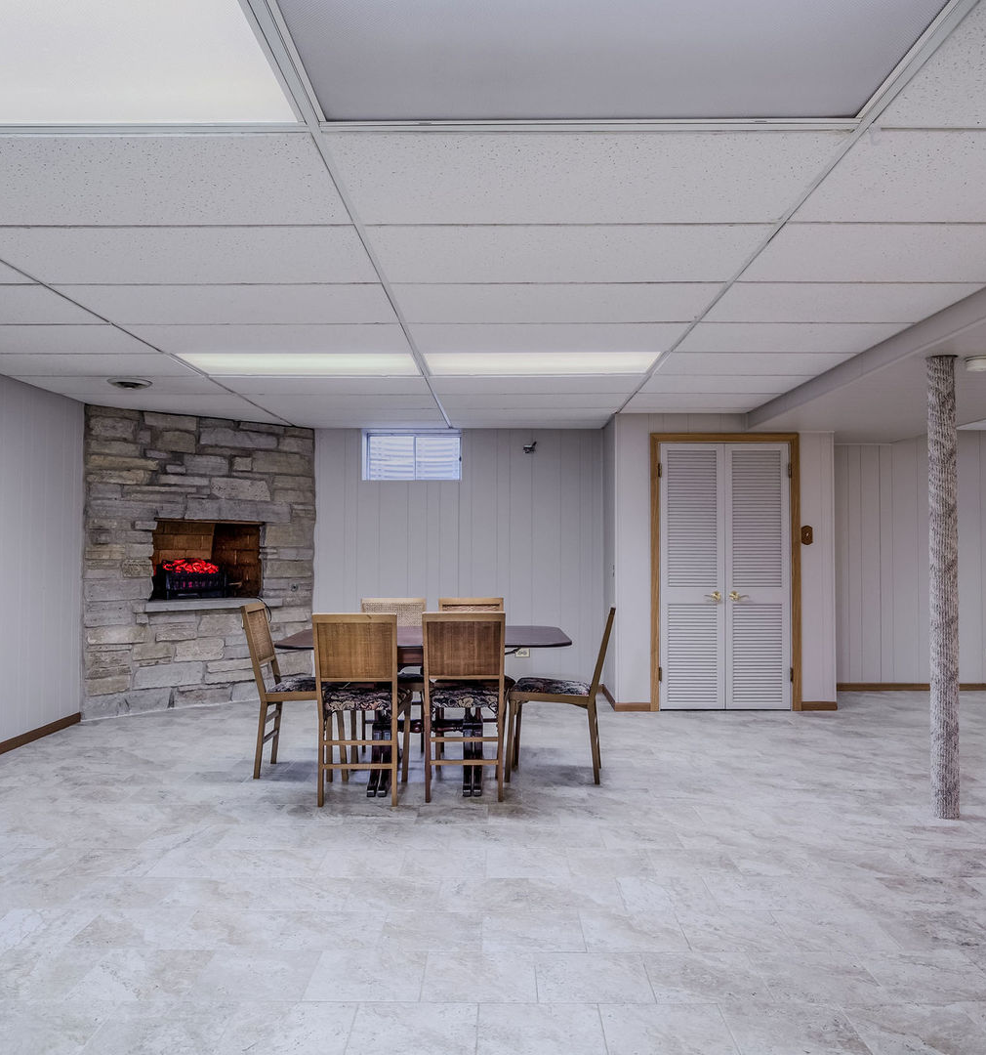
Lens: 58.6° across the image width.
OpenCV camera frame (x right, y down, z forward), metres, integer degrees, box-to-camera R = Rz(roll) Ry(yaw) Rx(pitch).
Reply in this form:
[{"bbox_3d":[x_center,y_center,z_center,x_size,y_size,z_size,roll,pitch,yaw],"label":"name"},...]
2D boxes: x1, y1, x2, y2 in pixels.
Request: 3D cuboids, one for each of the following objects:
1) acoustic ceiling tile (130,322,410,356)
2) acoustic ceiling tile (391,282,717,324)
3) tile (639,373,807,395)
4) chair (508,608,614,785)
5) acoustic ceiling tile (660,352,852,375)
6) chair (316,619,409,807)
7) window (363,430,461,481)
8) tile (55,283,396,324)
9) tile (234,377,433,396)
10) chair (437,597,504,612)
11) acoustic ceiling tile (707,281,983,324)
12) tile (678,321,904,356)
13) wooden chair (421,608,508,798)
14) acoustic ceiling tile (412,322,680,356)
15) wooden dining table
[{"bbox_3d":[-1.034,-0.908,4.211,1.282,0.020,0.595,0,-1,1],"label":"acoustic ceiling tile"},{"bbox_3d":[0.237,-0.893,3.492,1.241,0.020,0.578,0,-1,1],"label":"acoustic ceiling tile"},{"bbox_3d":[1.357,-0.853,5.234,0.925,0.020,0.578,0,-1,1],"label":"tile"},{"bbox_3d":[0.358,0.850,4.607,0.547,0.881,0.418,0,-1,8],"label":"chair"},{"bbox_3d":[1.383,-0.891,4.788,0.925,0.020,0.595,0,-1,1],"label":"acoustic ceiling tile"},{"bbox_3d":[-0.613,0.835,4.184,0.421,0.882,0.530,0,-1,-2],"label":"chair"},{"bbox_3d":[-0.671,-0.595,7.312,0.802,0.416,0.120,0,-1,1],"label":"window"},{"bbox_3d":[-1.019,-0.895,3.508,1.241,0.020,0.578,0,-1,1],"label":"tile"},{"bbox_3d":[-0.996,-0.856,5.266,1.241,0.020,0.578,0,-1,1],"label":"tile"},{"bbox_3d":[-0.124,0.852,4.873,0.421,0.882,0.530,0,-1,-2],"label":"chair"},{"bbox_3d":[1.369,-0.915,3.575,0.925,0.020,0.595,0,-1,1],"label":"acoustic ceiling tile"},{"bbox_3d":[1.376,-0.903,4.182,0.925,0.020,0.595,0,-1,1],"label":"tile"},{"bbox_3d":[-0.133,0.838,4.255,0.421,0.882,0.530,0,-1,-2],"label":"wooden chair"},{"bbox_3d":[0.260,-0.905,4.195,1.282,0.020,0.595,0,-1,1],"label":"acoustic ceiling tile"},{"bbox_3d":[-0.322,0.920,4.505,1.373,0.733,0.957,0,-1,-3],"label":"wooden dining table"}]

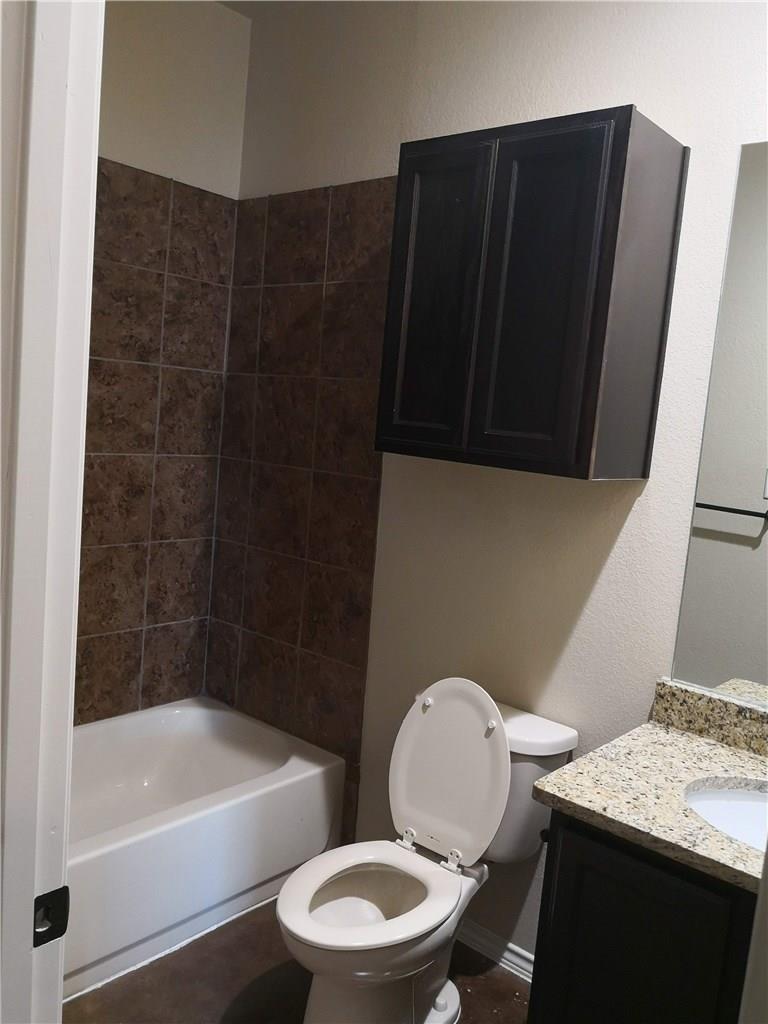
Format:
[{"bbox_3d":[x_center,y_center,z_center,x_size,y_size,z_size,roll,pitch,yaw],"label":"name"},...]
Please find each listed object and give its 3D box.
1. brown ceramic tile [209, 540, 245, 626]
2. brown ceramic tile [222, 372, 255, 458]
[{"bbox_3d":[-0.576,0.262,2.972,0.175,0.302,0.010,10,8,39],"label":"brown ceramic tile"},{"bbox_3d":[-0.525,-0.345,2.917,0.177,0.304,0.015,10,9,39],"label":"brown ceramic tile"}]

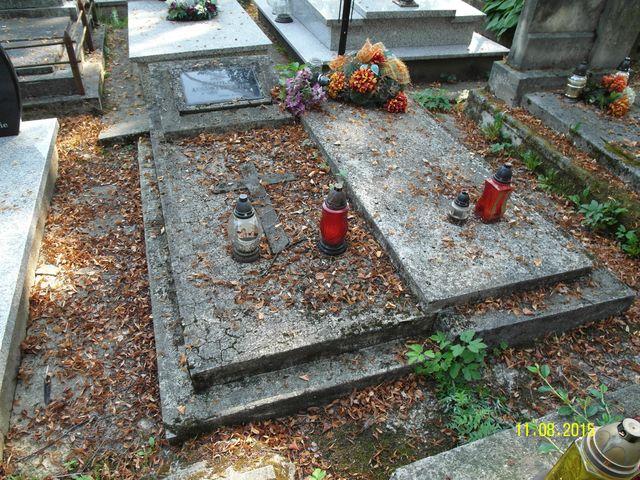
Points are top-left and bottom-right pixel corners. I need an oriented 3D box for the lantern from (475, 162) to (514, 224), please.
[{"bbox_3d":[0.770,-0.207,1.935,0.091,0.240,0.091,-10,44,-16],"label":"lantern"}]

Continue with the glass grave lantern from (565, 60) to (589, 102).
[{"bbox_3d":[1.542,-0.941,2.630,0.110,0.220,0.110,-10,44,-16],"label":"glass grave lantern"}]

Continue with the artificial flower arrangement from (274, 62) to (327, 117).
[{"bbox_3d":[-0.108,-0.890,2.614,0.300,0.264,0.216,-10,44,-16],"label":"artificial flower arrangement"}]

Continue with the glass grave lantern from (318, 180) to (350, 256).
[{"bbox_3d":[0.059,-0.076,1.750,0.112,0.310,0.112,3,42,-2],"label":"glass grave lantern"}]

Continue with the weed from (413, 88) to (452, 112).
[{"bbox_3d":[0.741,-0.951,2.969,0.264,0.120,0.216,-10,44,-16],"label":"weed"}]

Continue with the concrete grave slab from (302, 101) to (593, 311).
[{"bbox_3d":[0.474,-0.357,2.298,0.768,0.056,1.692,-10,44,-16],"label":"concrete grave slab"}]

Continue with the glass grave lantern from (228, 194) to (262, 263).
[{"bbox_3d":[-0.284,-0.042,1.695,0.122,0.290,0.122,-10,44,-16],"label":"glass grave lantern"}]

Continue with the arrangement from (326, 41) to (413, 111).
[{"bbox_3d":[0.283,-1.011,2.719,0.504,0.342,0.336,-10,44,-16],"label":"arrangement"}]

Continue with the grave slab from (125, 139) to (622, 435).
[{"bbox_3d":[0.108,-0.184,2.224,1.848,0.188,1.854,-10,44,-16],"label":"grave slab"}]

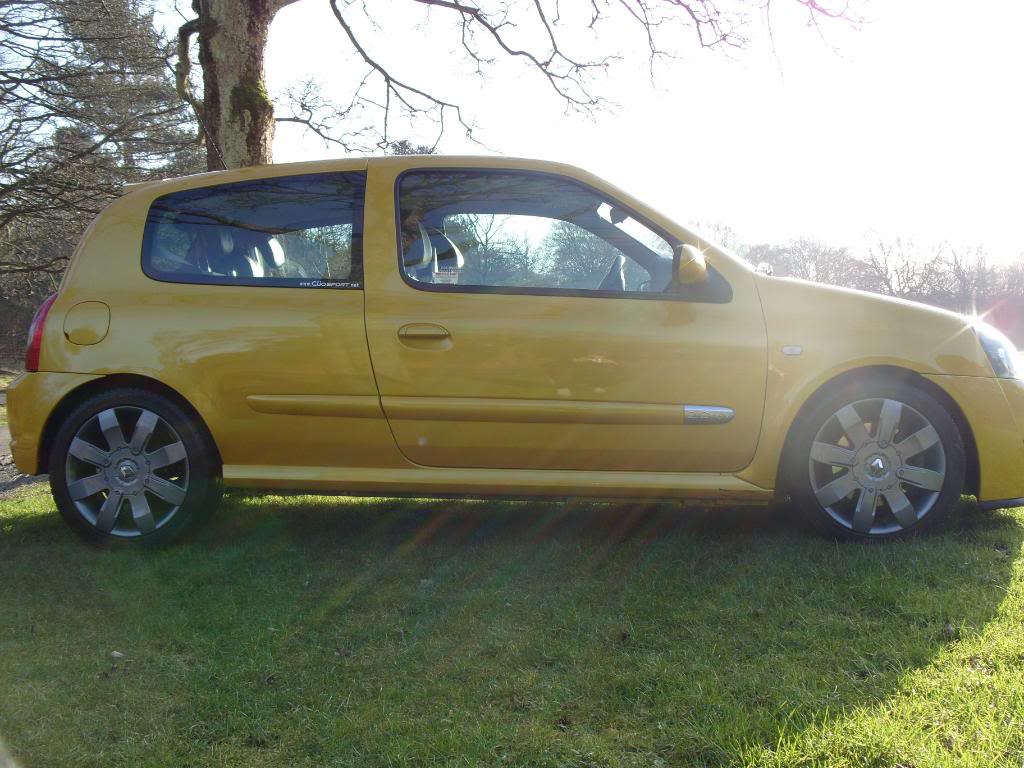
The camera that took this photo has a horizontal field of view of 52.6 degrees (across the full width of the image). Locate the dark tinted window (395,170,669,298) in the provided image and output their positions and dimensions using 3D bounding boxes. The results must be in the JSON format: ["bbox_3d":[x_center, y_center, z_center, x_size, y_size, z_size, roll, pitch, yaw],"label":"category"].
[{"bbox_3d":[0.080,-0.506,3.515,0.927,0.459,0.060,-1,-19,3],"label":"dark tinted window"}]

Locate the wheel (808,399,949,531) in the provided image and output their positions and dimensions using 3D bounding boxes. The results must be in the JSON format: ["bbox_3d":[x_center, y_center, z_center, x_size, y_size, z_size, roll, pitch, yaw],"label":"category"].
[{"bbox_3d":[1.182,0.261,3.418,0.438,0.438,0.170,-1,3,3],"label":"wheel"}]

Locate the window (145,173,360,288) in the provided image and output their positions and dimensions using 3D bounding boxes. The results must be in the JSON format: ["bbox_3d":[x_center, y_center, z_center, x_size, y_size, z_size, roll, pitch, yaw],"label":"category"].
[{"bbox_3d":[-0.890,-0.525,3.575,0.762,0.435,0.060,-1,-19,3],"label":"window"}]

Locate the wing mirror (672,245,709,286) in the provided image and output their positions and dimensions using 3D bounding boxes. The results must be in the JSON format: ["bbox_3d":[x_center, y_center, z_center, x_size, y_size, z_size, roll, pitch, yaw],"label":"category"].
[{"bbox_3d":[0.563,-0.377,3.268,0.105,0.120,0.220,-1,3,3],"label":"wing mirror"}]

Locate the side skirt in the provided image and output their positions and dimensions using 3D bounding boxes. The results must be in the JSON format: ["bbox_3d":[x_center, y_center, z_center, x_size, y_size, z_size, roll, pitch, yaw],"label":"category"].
[{"bbox_3d":[-0.057,0.331,3.448,1.817,0.097,0.090,1,3,3],"label":"side skirt"}]

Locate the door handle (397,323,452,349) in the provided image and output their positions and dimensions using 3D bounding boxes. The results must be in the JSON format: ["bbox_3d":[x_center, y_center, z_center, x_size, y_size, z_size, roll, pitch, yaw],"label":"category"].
[{"bbox_3d":[-0.286,-0.158,3.408,0.183,0.084,0.045,-1,3,3],"label":"door handle"}]

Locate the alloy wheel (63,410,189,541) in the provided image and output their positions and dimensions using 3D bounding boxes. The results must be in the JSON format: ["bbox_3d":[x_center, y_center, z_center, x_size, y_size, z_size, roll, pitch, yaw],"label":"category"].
[{"bbox_3d":[-1.288,0.293,3.571,0.438,0.438,0.170,-1,3,3],"label":"alloy wheel"}]

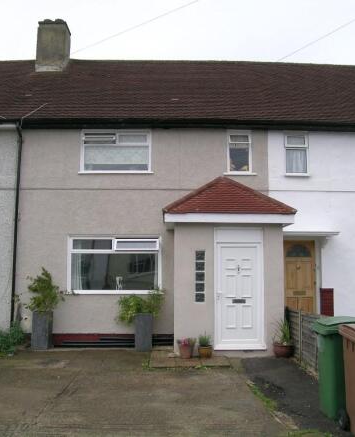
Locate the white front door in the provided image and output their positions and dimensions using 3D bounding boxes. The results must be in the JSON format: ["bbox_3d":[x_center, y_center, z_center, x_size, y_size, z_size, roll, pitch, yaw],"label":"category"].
[{"bbox_3d":[1.202,1.510,9.224,0.957,2.076,0.100,0,-7,-2],"label":"white front door"}]

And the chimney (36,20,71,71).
[{"bbox_3d":[-3.583,-4.870,13.680,0.817,1.586,0.720,0,-7,-2],"label":"chimney"}]

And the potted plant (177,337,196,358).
[{"bbox_3d":[0.173,2.414,8.836,0.366,0.384,0.340,0,-7,-2],"label":"potted plant"}]

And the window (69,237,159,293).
[{"bbox_3d":[-1.364,1.019,10.368,2.024,1.241,0.100,0,-7,-2],"label":"window"}]

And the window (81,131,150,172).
[{"bbox_3d":[-1.368,-1.478,10.440,1.542,0.947,0.100,0,-6,-1],"label":"window"}]

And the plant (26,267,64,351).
[{"bbox_3d":[-2.728,1.851,9.745,0.781,1.708,0.560,0,-6,-1],"label":"plant"}]

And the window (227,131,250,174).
[{"bbox_3d":[1.410,-1.476,10.742,0.558,0.964,0.100,0,-7,-2],"label":"window"}]

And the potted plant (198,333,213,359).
[{"bbox_3d":[0.524,2.365,8.831,0.263,0.451,0.260,0,-6,-1],"label":"potted plant"}]

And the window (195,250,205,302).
[{"bbox_3d":[0.443,1.139,9.247,0.195,0.997,0.100,0,-7,-2],"label":"window"}]

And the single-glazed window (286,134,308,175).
[{"bbox_3d":[2.711,-1.447,10.776,0.530,0.966,0.100,0,-7,-2],"label":"single-glazed window"}]

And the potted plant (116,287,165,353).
[{"bbox_3d":[-0.754,2.067,9.622,0.978,1.264,0.600,0,-6,-1],"label":"potted plant"}]

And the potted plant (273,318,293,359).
[{"bbox_3d":[1.986,2.252,8.833,0.414,0.745,0.420,0,-6,-1],"label":"potted plant"}]

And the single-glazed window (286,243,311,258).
[{"bbox_3d":[2.705,0.715,10.541,0.539,0.357,0.050,0,-6,-1],"label":"single-glazed window"}]

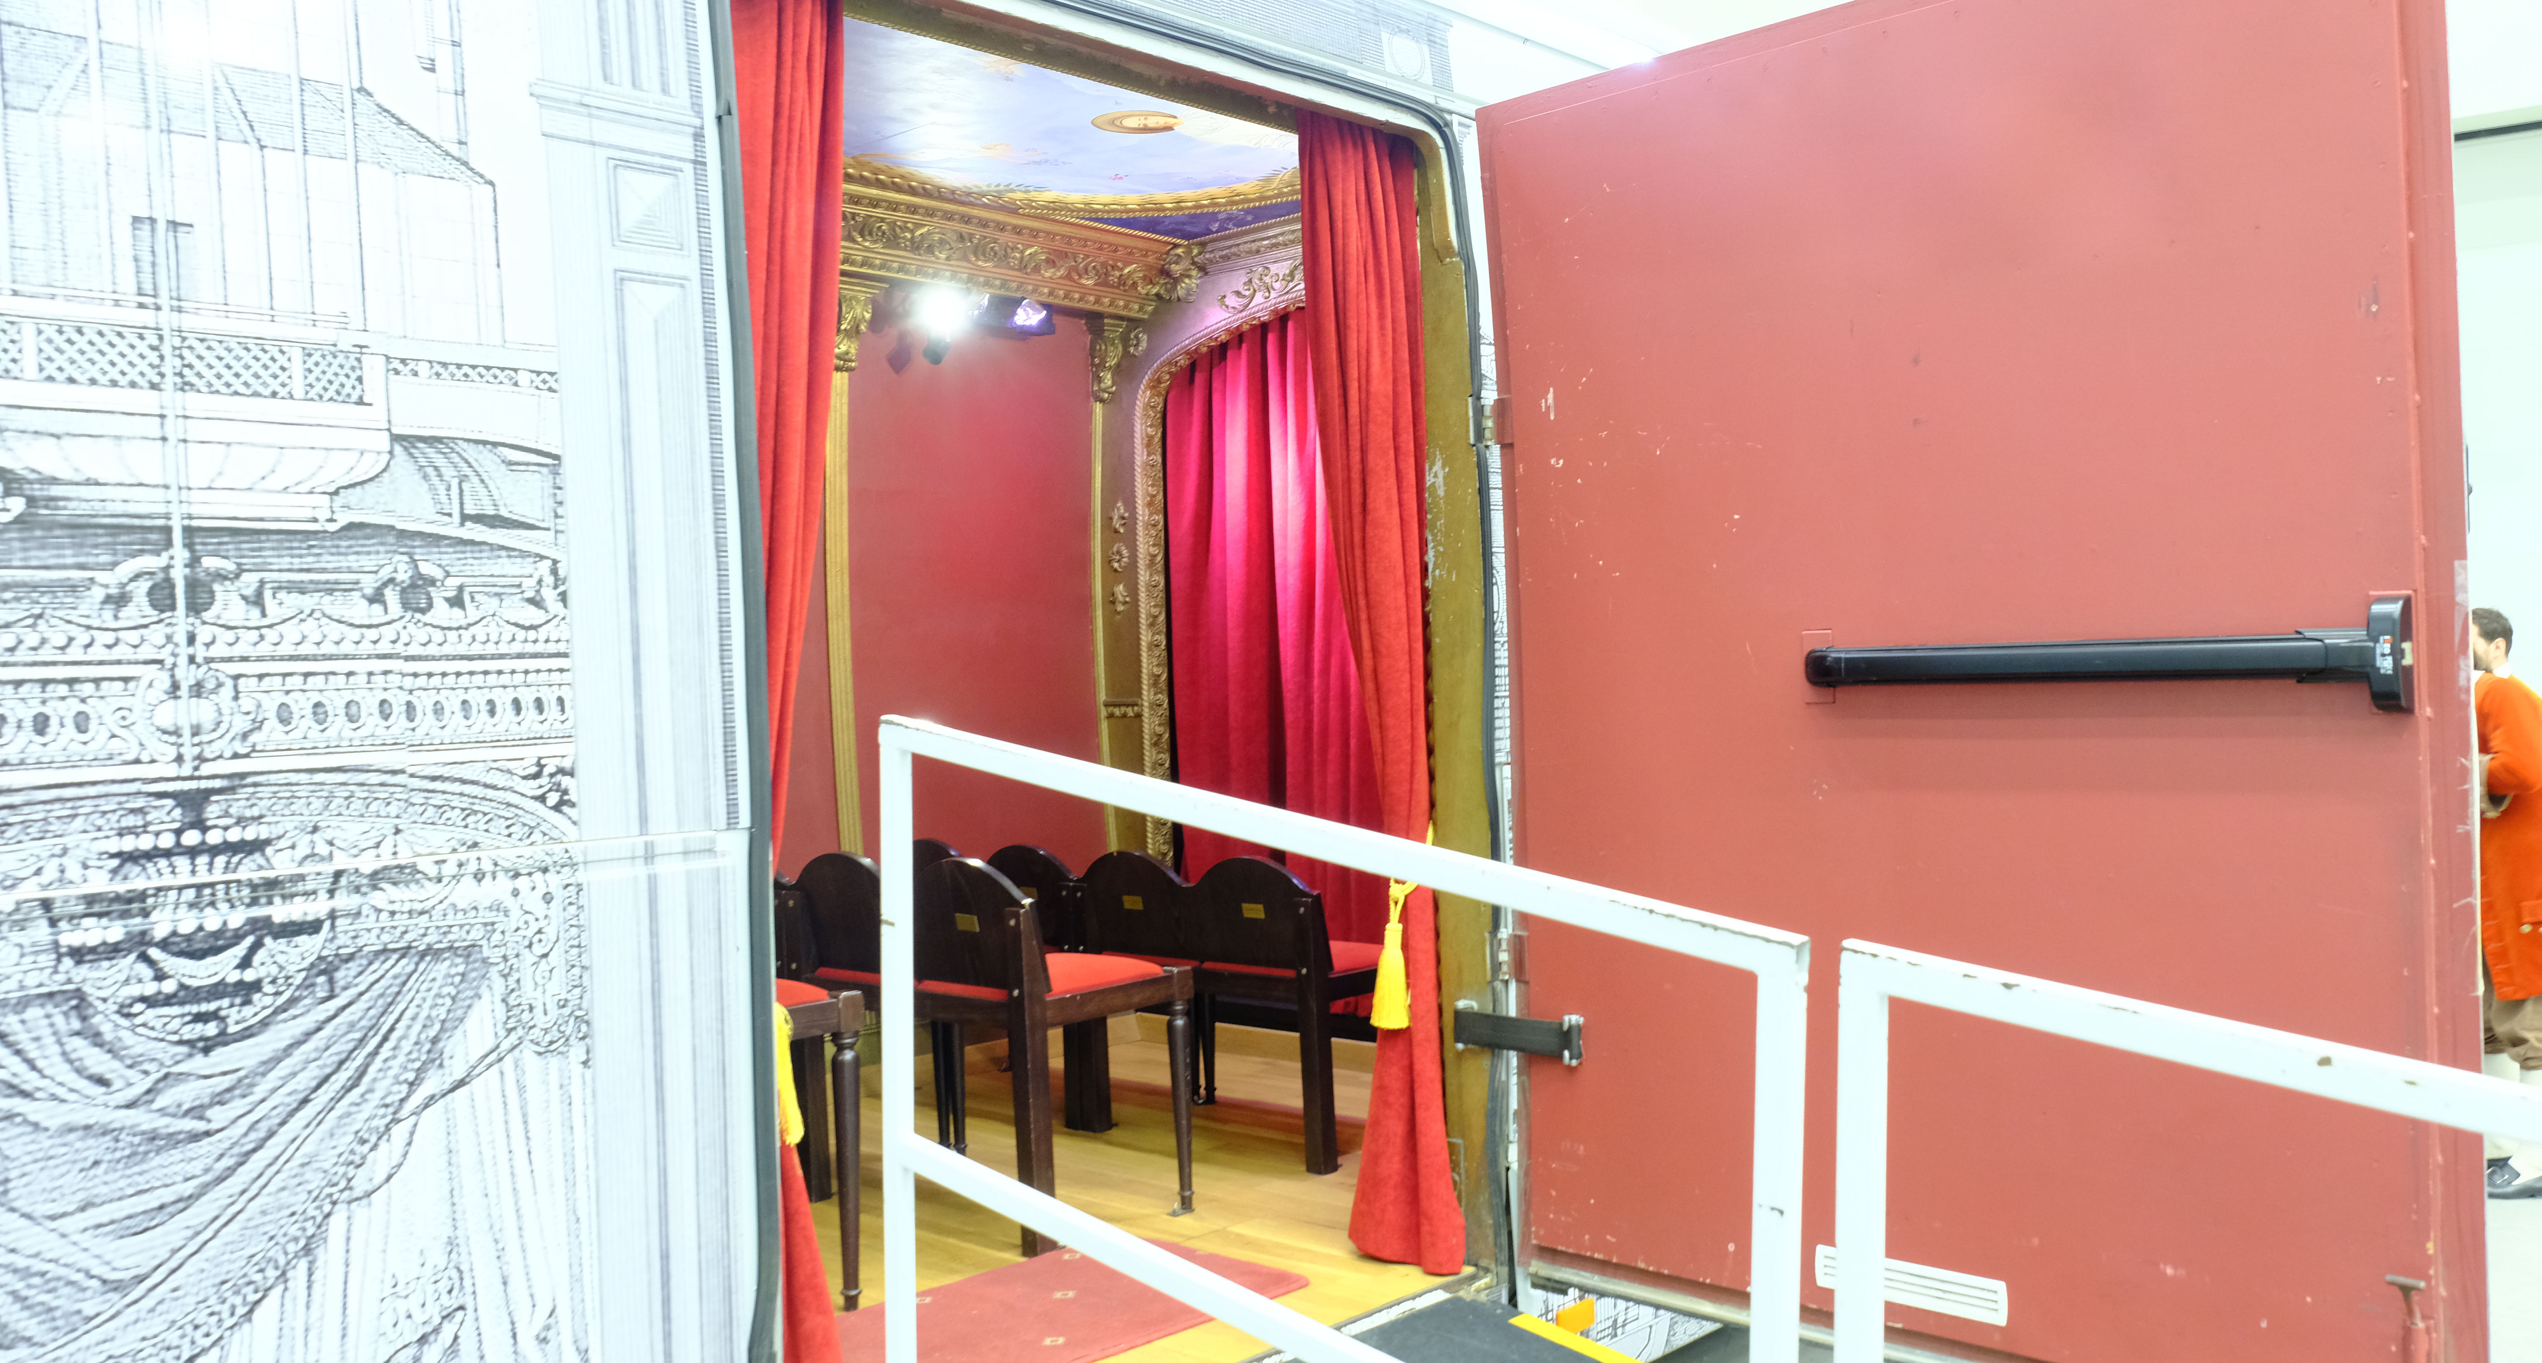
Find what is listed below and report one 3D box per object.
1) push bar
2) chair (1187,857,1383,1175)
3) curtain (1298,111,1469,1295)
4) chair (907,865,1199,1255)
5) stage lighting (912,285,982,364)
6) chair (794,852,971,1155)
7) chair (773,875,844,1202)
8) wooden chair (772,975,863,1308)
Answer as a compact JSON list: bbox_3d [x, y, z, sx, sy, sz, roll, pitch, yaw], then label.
[{"bbox_3d":[1.112,-0.027,2.627,0.785,0.149,0.078,-2,0,44],"label":"push bar"},{"bbox_3d":[0.075,0.708,4.241,0.437,0.663,0.369,-2,0,-45],"label":"chair"},{"bbox_3d":[0.155,0.044,3.341,0.291,1.986,0.218,-2,0,-45],"label":"curtain"},{"bbox_3d":[-0.429,0.694,3.745,0.458,0.718,0.369,-2,0,-45],"label":"chair"},{"bbox_3d":[-0.902,-0.983,5.276,0.166,0.208,0.177,-2,0,-45],"label":"stage lighting"},{"bbox_3d":[-0.688,0.701,4.008,0.458,0.718,0.369,-2,0,-45],"label":"chair"},{"bbox_3d":[-0.954,0.708,4.278,0.458,0.718,0.369,-2,0,-45],"label":"chair"},{"bbox_3d":[-0.973,0.680,3.210,0.452,0.775,0.369,-2,0,-45],"label":"wooden chair"}]

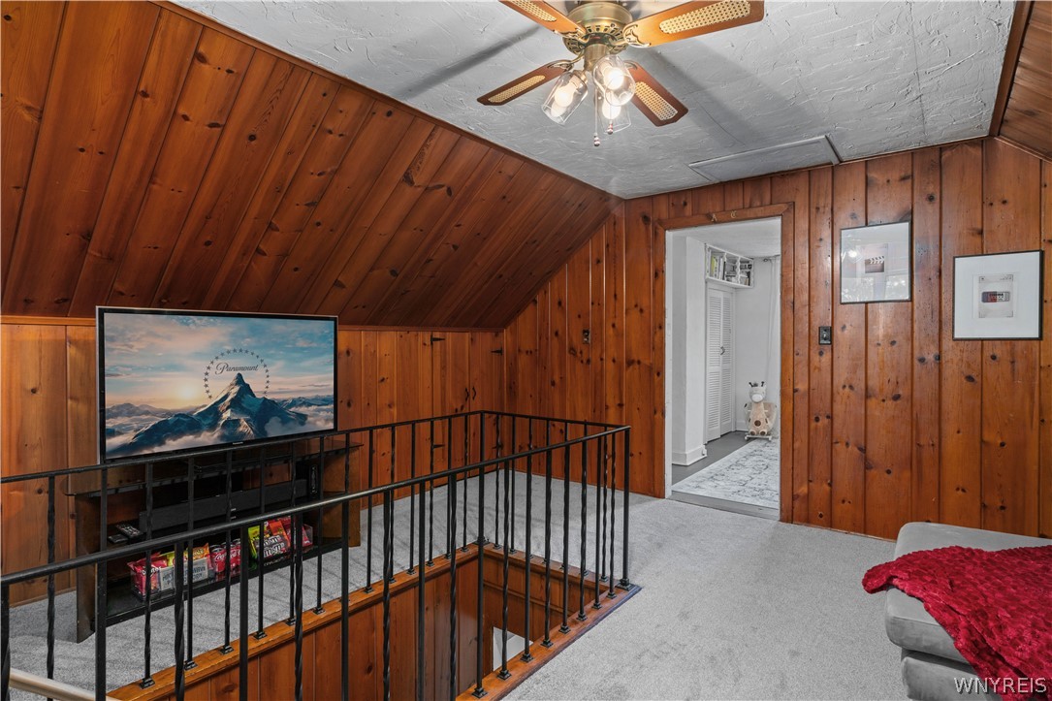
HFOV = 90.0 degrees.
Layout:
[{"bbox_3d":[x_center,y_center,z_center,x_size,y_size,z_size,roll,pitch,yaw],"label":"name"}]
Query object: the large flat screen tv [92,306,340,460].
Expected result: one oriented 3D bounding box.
[{"bbox_3d":[-1.505,0.152,2.721,0.070,0.670,1.150,0,0,38],"label":"large flat screen tv"}]

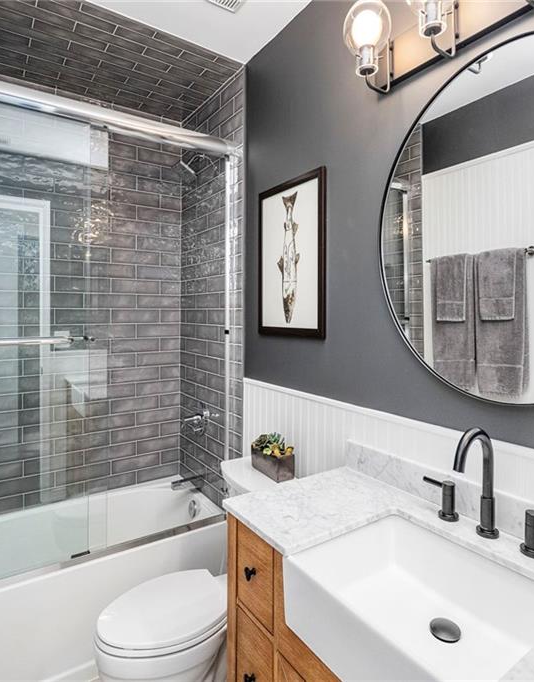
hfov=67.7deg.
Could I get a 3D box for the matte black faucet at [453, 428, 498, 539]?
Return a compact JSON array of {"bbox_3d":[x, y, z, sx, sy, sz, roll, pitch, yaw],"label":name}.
[{"bbox_3d":[0.525,0.360,0.993,0.170,0.276,0.057,-2,3,-34],"label":"matte black faucet"}]

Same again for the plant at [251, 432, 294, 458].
[{"bbox_3d":[0.025,0.451,1.750,0.088,0.077,0.210,-2,3,-34],"label":"plant"}]

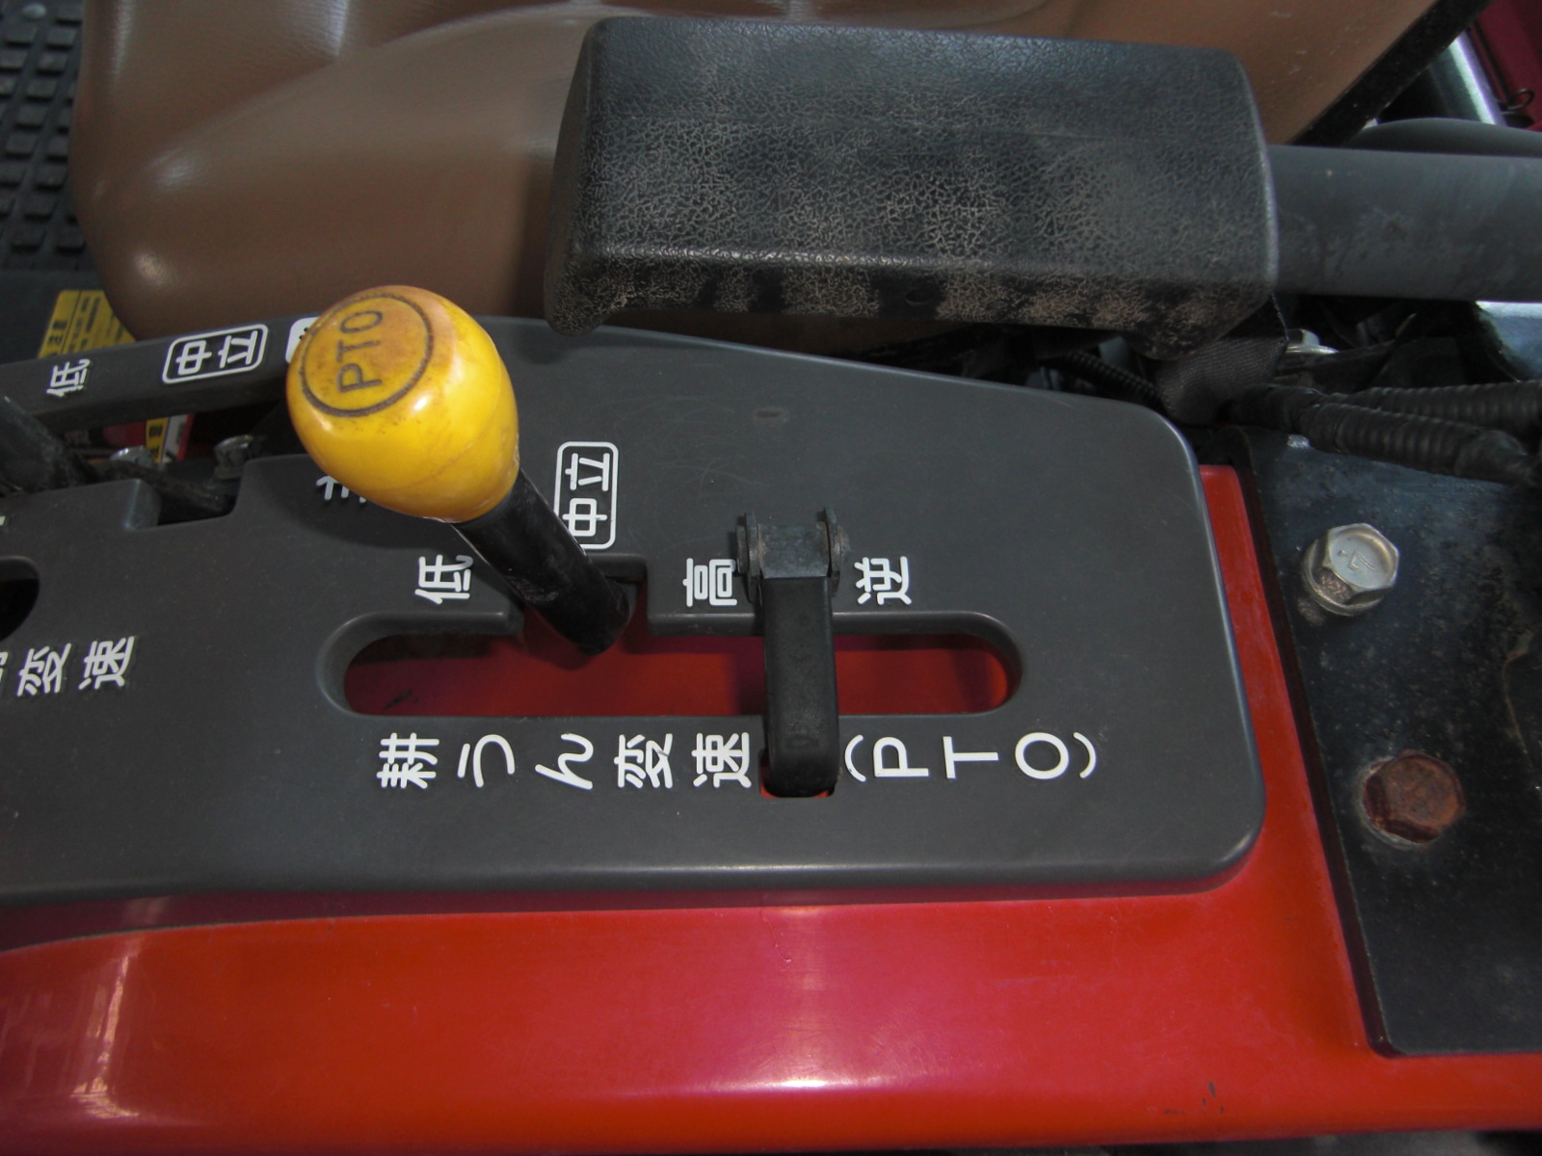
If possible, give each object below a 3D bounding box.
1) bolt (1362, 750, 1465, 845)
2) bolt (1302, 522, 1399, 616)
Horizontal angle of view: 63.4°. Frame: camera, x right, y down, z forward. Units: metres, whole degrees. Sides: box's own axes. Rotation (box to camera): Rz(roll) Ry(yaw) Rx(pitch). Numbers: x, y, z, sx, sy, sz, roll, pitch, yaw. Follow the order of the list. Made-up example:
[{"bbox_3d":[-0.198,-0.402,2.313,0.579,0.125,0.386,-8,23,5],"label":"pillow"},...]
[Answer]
[{"bbox_3d":[0.142,0.048,0.275,0.020,0.007,0.018,22,64,9],"label":"bolt"},{"bbox_3d":[0.140,-0.003,0.300,0.021,0.008,0.021,-38,70,-20],"label":"bolt"}]

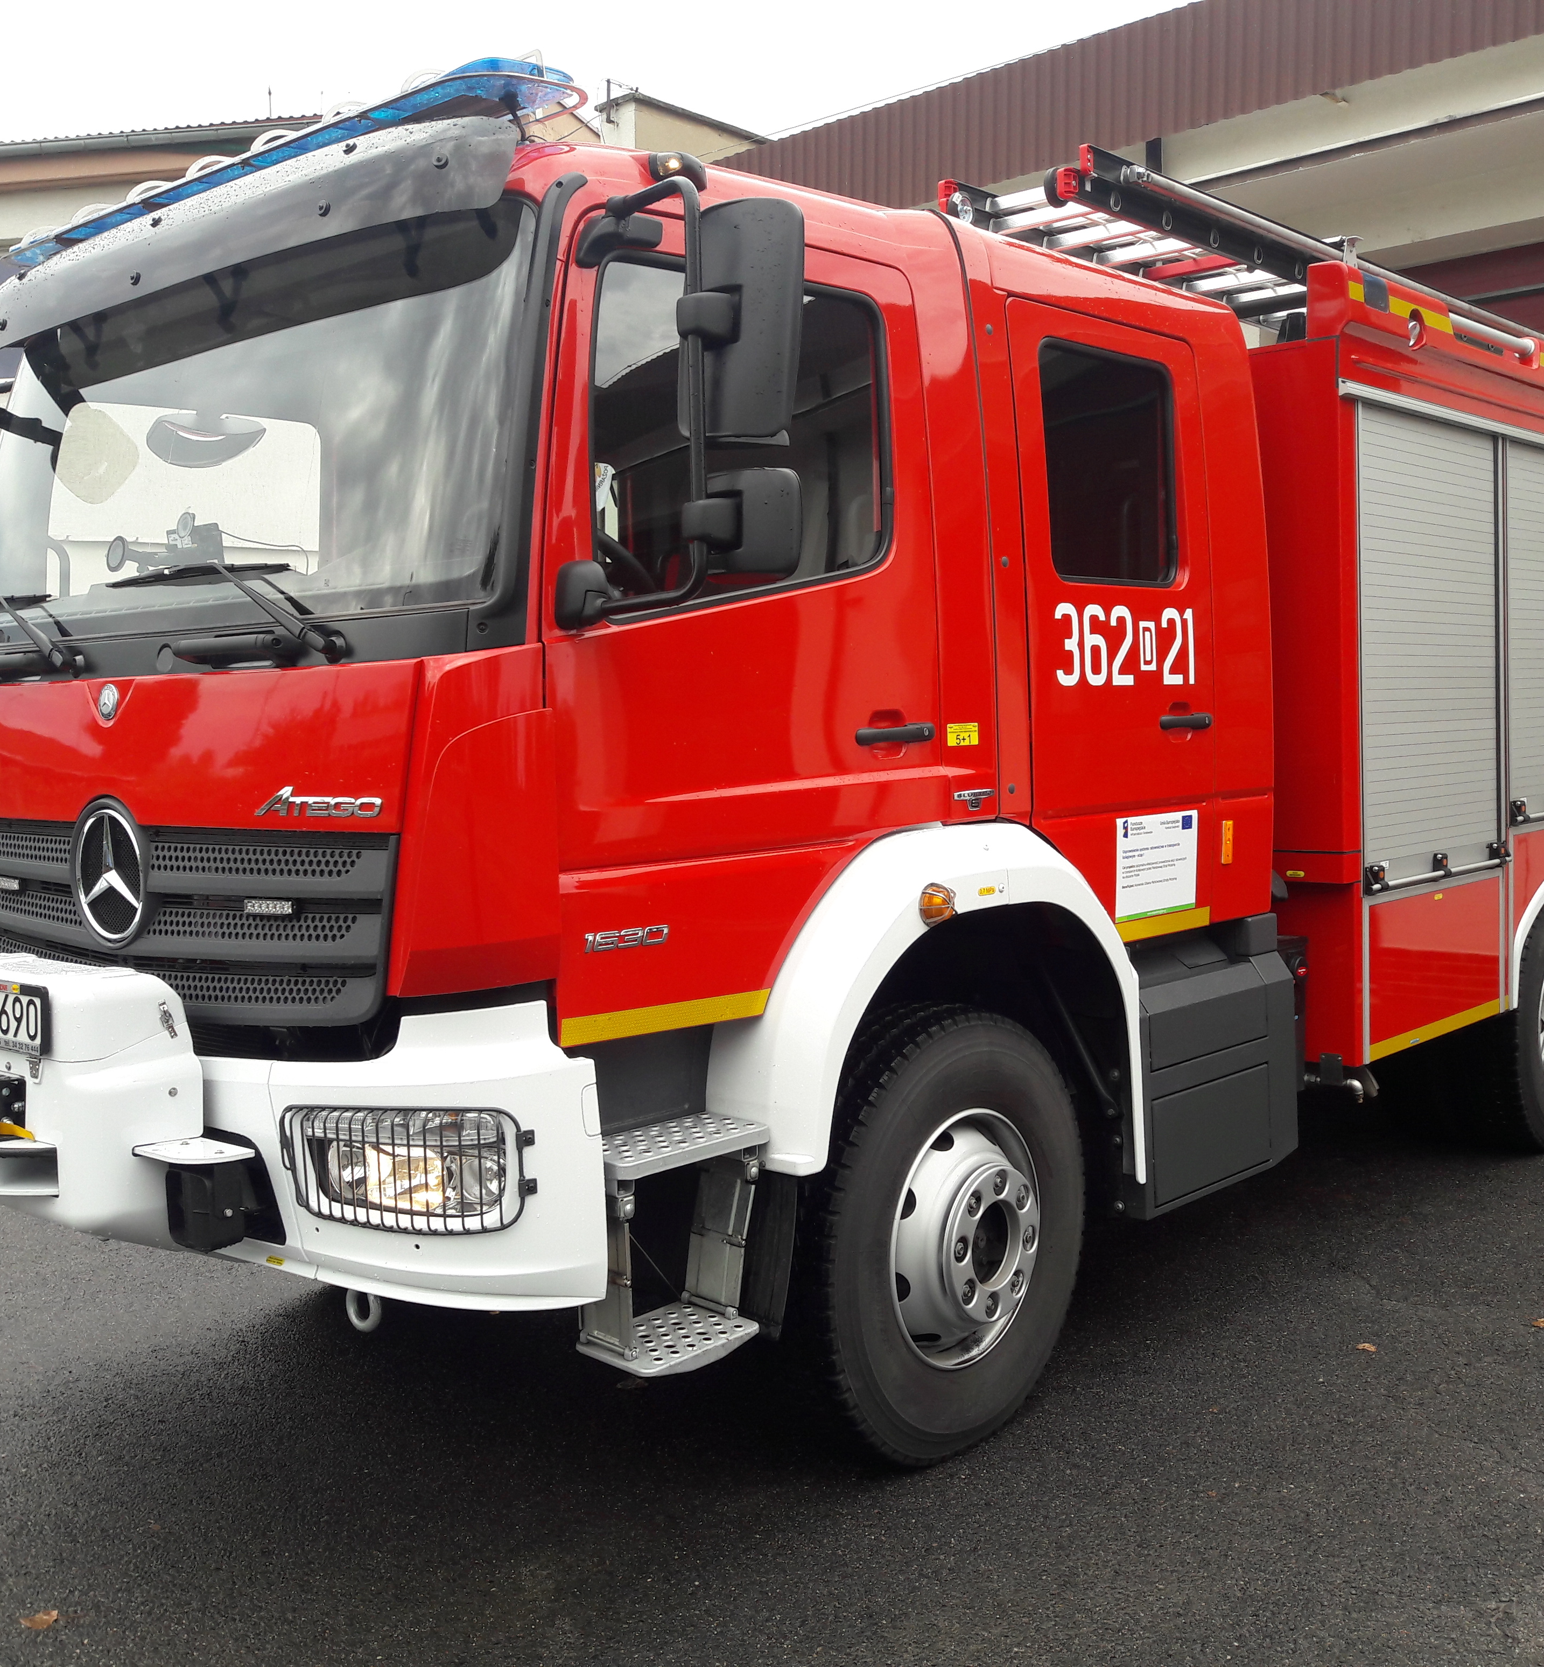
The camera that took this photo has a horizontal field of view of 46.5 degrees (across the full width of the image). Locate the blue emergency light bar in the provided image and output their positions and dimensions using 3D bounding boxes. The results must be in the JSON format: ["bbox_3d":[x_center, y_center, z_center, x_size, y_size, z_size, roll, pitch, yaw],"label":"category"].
[{"bbox_3d":[-1.124,-1.404,3.965,1.870,0.130,0.310,2,5,42],"label":"blue emergency light bar"}]

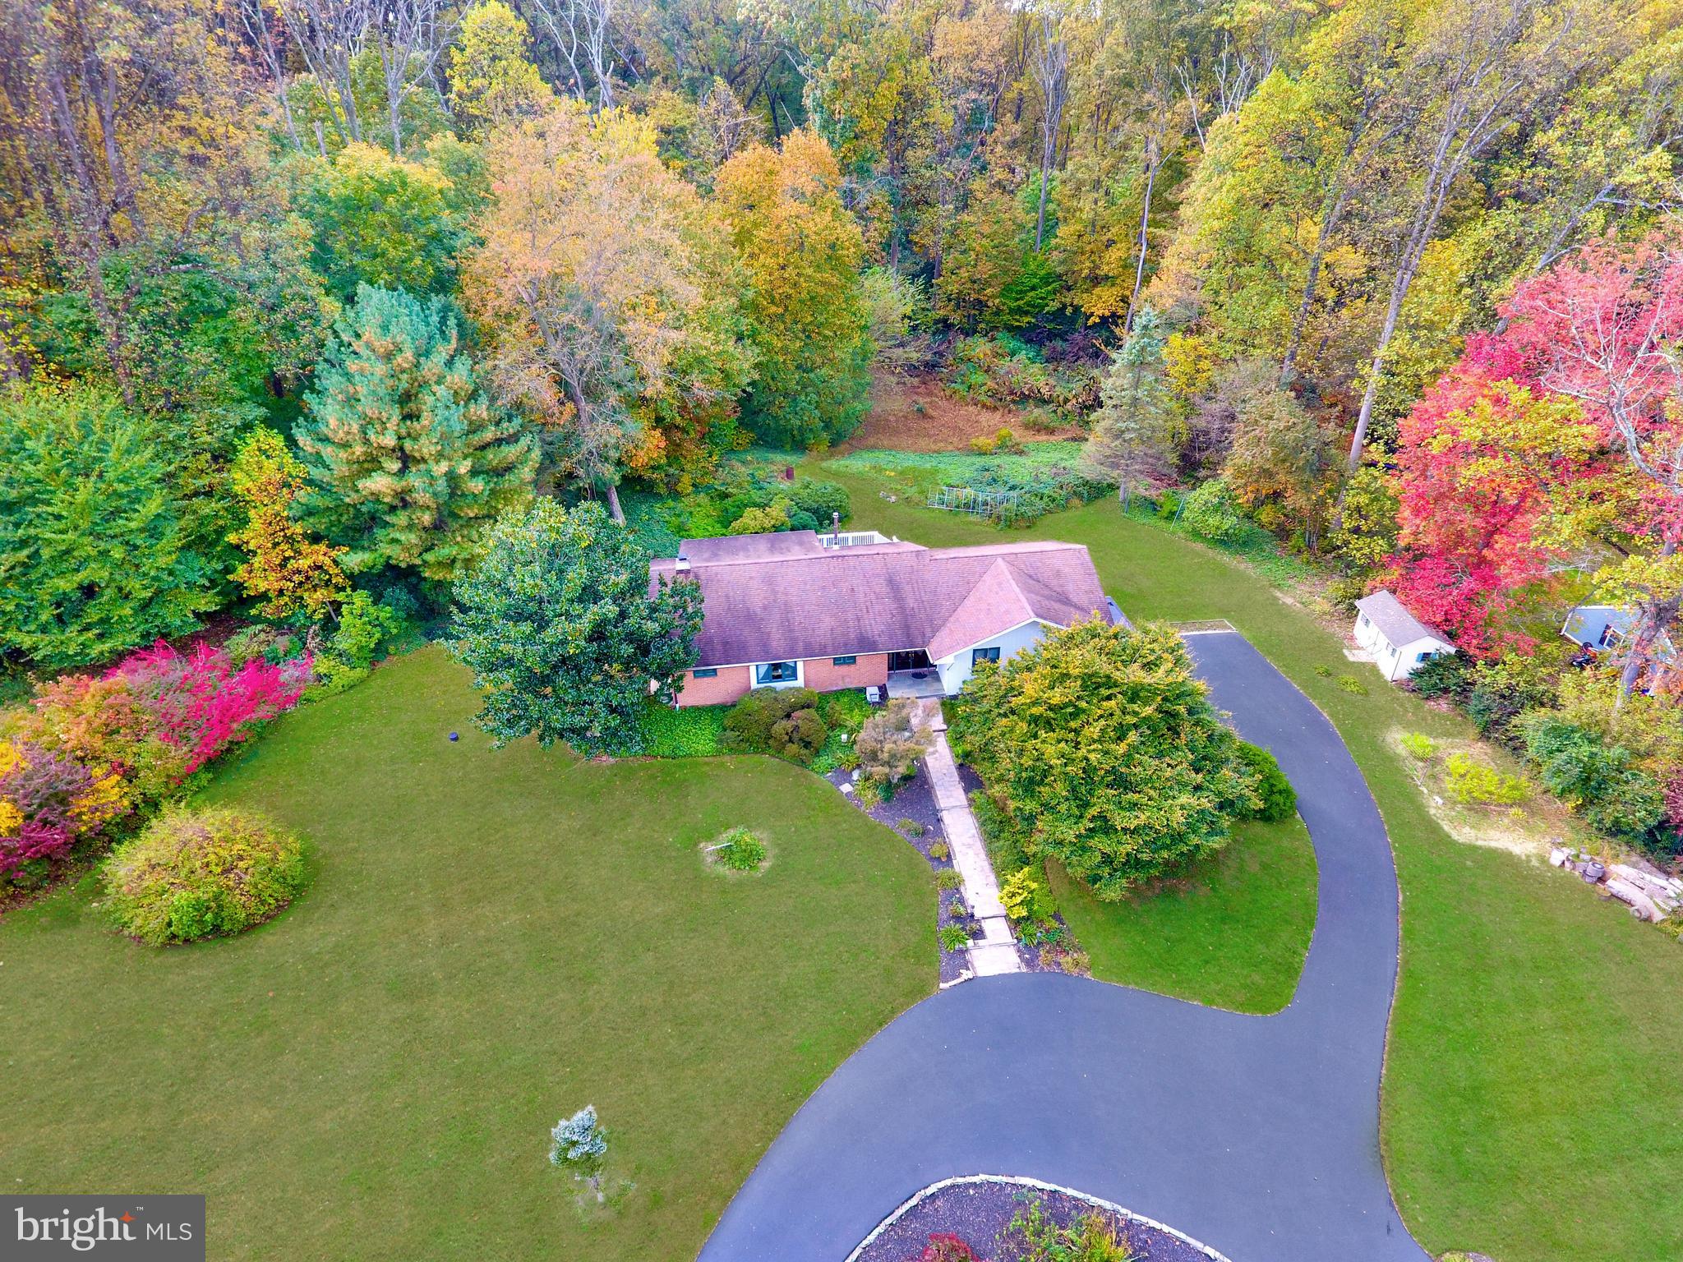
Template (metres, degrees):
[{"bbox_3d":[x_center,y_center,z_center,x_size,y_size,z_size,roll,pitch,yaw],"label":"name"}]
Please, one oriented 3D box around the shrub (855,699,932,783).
[{"bbox_3d":[2.323,4.946,44.095,3.520,3.850,3.520,0,31,0],"label":"shrub"}]

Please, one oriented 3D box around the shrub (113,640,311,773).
[{"bbox_3d":[-30.537,3.353,46.737,6.600,3.800,7.400,8,32,14],"label":"shrub"}]

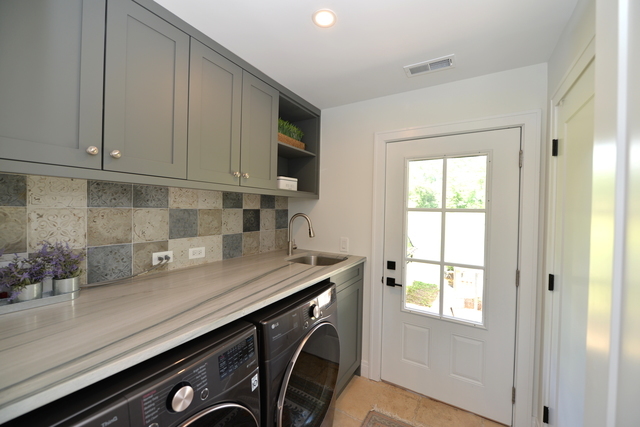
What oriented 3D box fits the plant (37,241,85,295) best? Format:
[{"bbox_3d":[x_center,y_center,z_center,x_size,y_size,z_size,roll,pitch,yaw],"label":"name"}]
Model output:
[{"bbox_3d":[-1.161,0.251,1.123,0.160,0.260,0.157,2,1,31],"label":"plant"}]

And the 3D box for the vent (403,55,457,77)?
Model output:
[{"bbox_3d":[0.736,-0.970,1.670,0.302,0.020,0.155,2,1,31],"label":"vent"}]

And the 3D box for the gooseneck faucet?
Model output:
[{"bbox_3d":[-0.161,0.193,2.254,0.275,0.390,0.110,2,1,31],"label":"gooseneck faucet"}]

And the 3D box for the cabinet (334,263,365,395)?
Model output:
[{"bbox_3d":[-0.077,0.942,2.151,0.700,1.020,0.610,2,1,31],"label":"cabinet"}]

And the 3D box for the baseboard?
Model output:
[{"bbox_3d":[0.401,1.391,2.208,0.073,0.142,0.016,2,1,31],"label":"baseboard"}]

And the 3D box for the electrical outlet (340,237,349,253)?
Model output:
[{"bbox_3d":[0.230,0.293,2.314,0.080,0.126,0.010,2,1,31],"label":"electrical outlet"}]

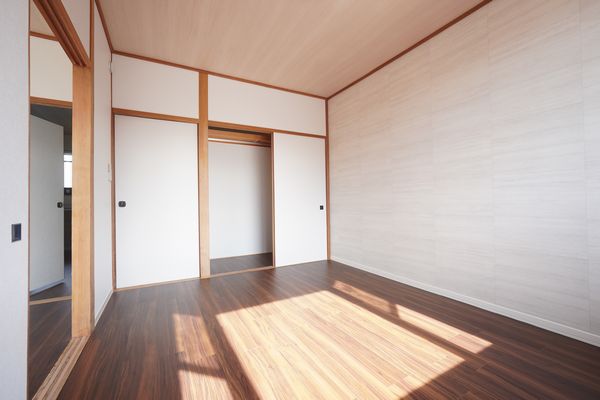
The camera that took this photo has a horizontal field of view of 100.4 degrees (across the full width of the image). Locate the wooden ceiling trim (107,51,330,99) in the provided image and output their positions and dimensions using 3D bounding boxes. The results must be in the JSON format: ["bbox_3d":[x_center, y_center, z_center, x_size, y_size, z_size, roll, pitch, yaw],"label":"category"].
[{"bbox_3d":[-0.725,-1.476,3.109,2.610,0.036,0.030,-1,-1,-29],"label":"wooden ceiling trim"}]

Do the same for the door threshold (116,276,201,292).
[{"bbox_3d":[-1.517,0.911,2.724,0.804,0.019,0.070,-1,0,-29],"label":"door threshold"}]

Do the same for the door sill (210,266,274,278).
[{"bbox_3d":[-0.697,0.886,3.106,0.813,0.020,0.055,-1,-1,-29],"label":"door sill"}]

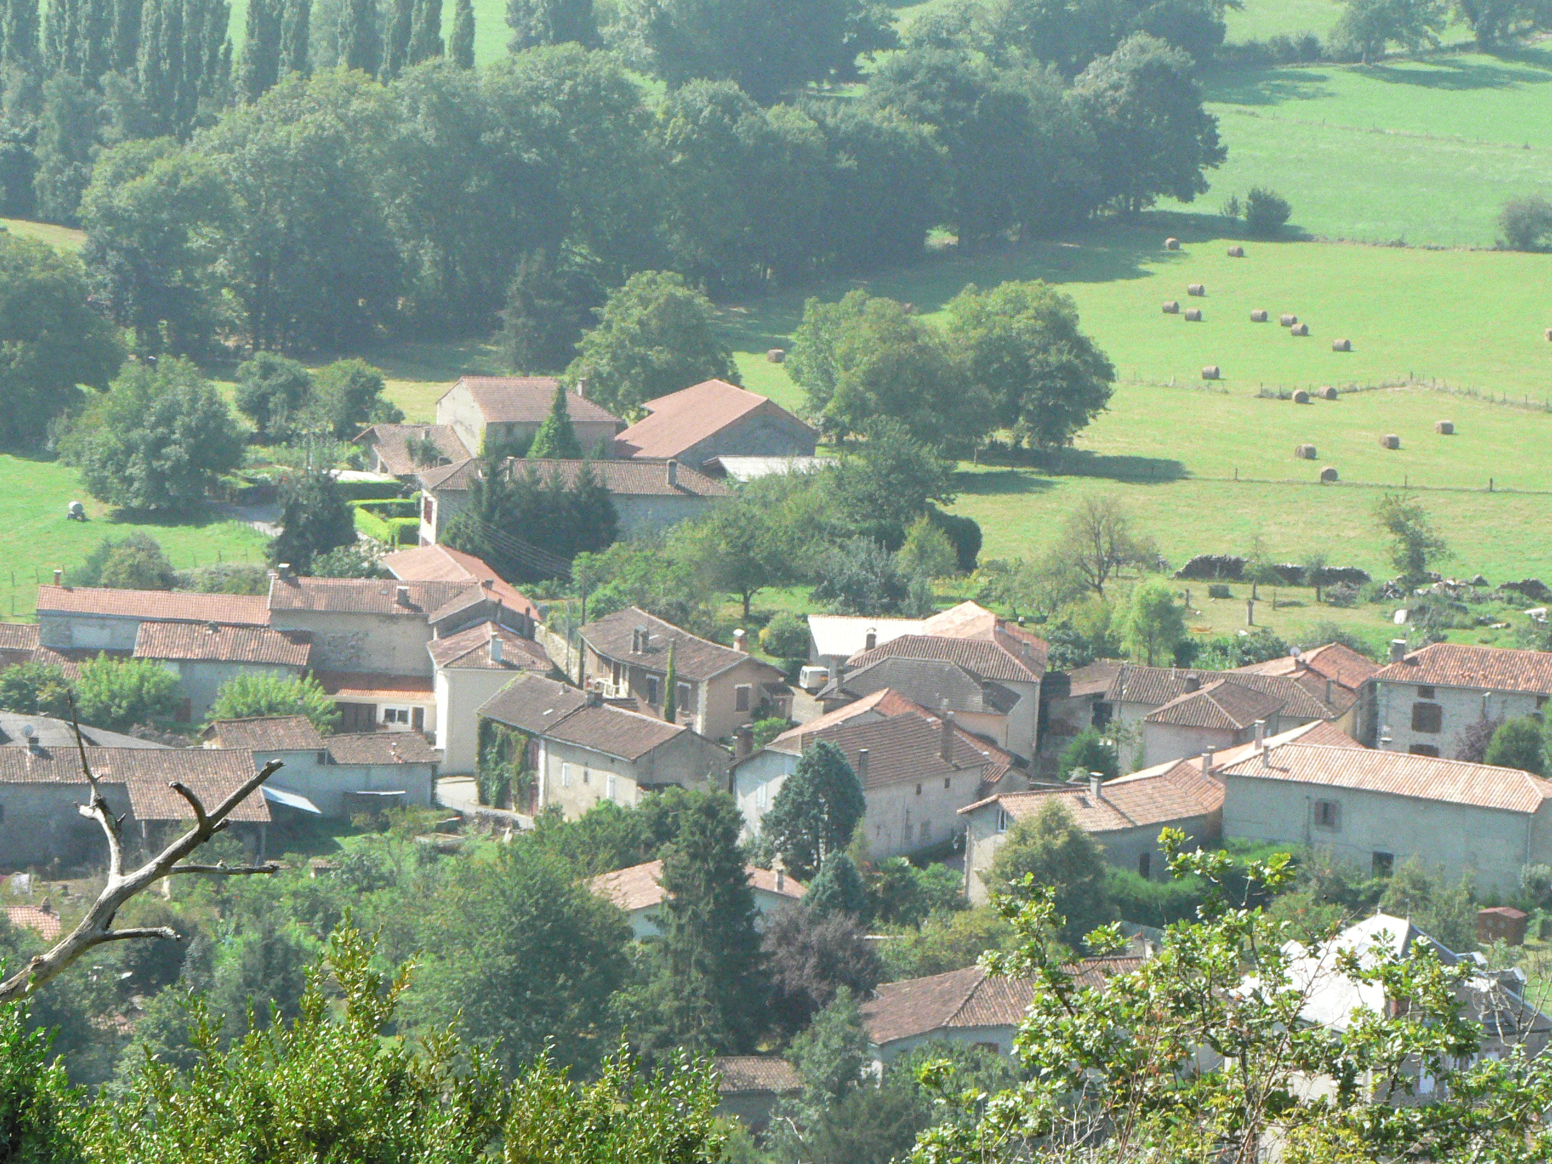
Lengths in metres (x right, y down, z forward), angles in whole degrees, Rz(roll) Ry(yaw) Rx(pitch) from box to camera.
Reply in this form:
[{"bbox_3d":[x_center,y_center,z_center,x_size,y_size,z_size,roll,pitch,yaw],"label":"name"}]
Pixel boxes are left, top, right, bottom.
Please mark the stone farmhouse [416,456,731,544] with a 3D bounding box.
[{"bbox_3d":[-16.990,-6.920,702.810,25.000,7.900,9.200,1,8,-10],"label":"stone farmhouse"}]

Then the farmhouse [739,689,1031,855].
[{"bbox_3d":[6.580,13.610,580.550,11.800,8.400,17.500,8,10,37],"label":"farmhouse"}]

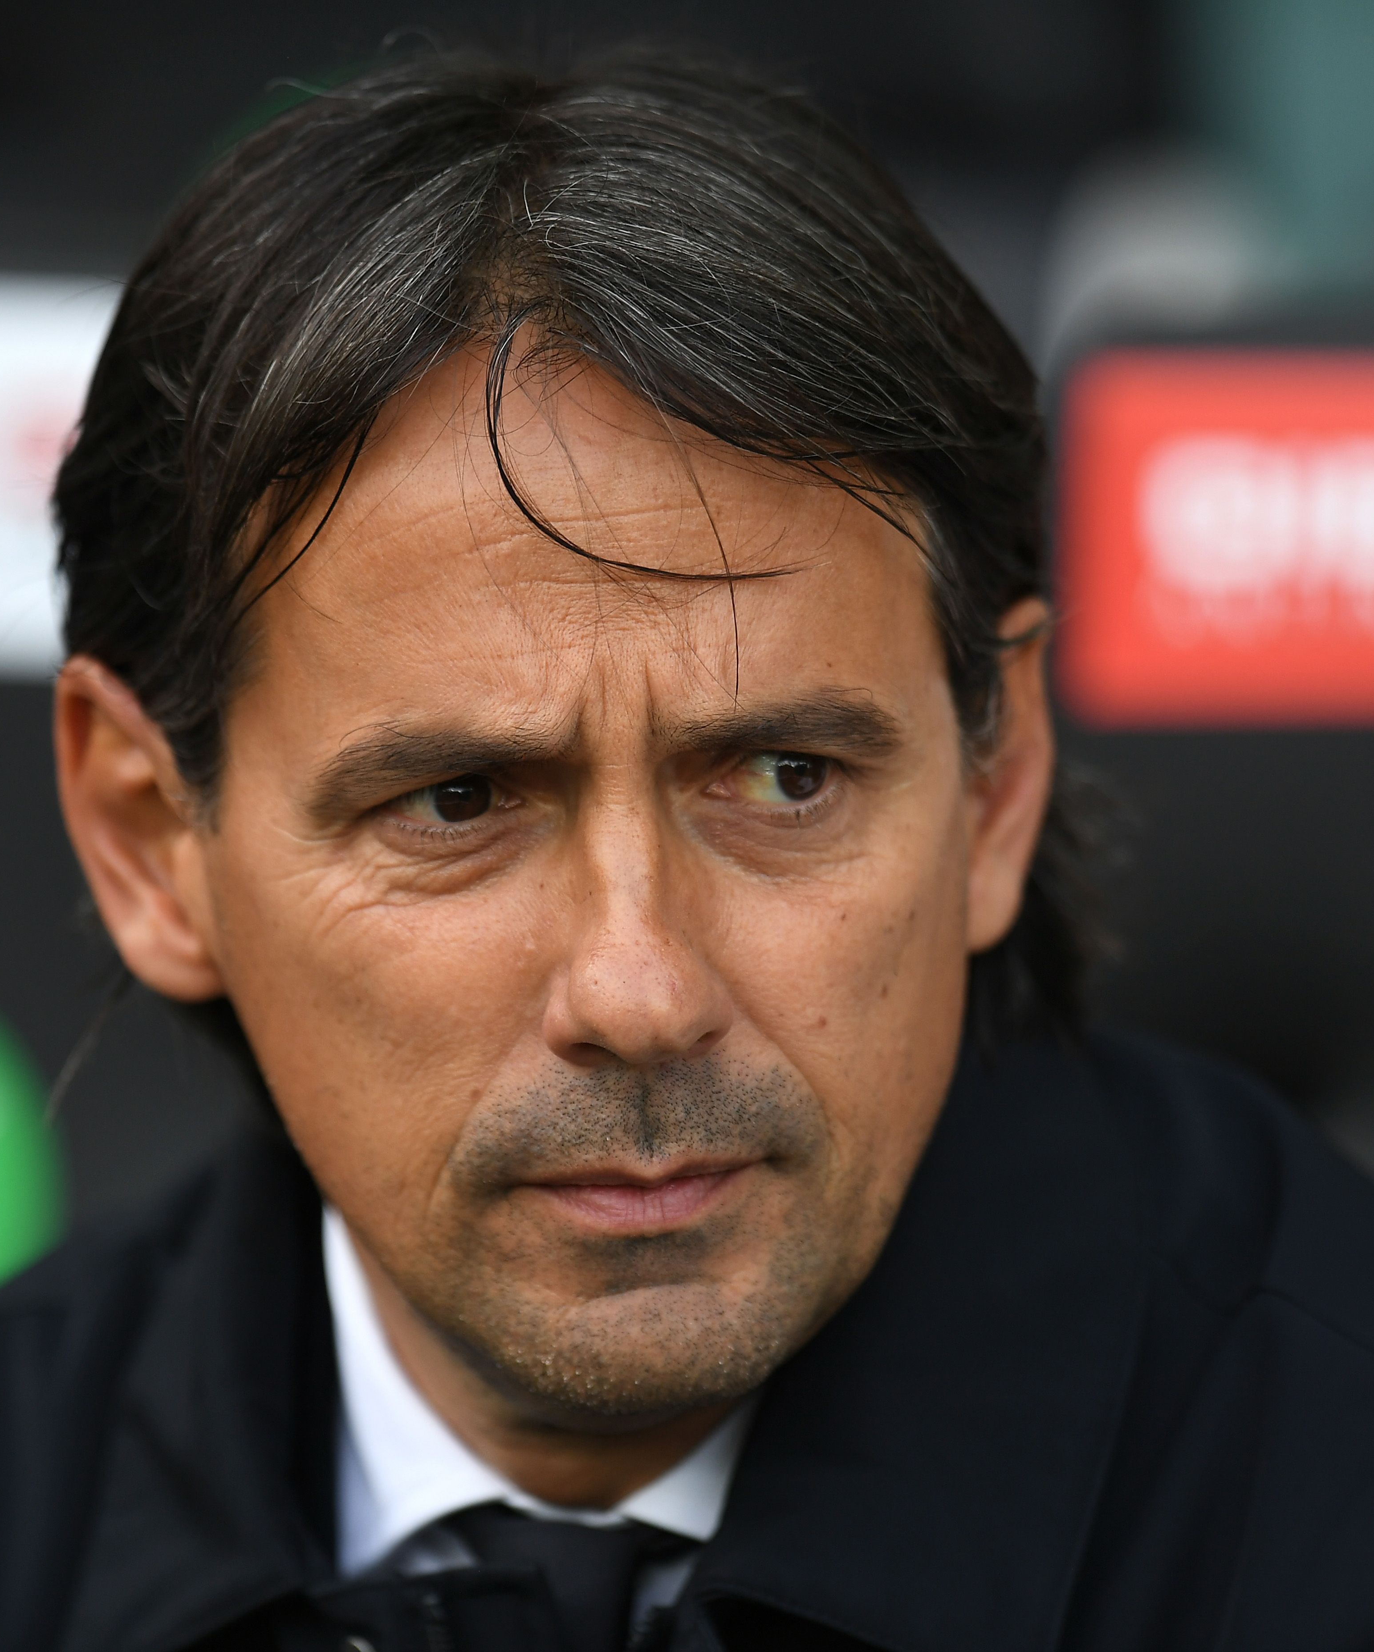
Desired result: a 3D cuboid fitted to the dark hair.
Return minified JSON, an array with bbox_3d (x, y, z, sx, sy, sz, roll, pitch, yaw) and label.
[{"bbox_3d":[-0.024,-0.050,5.150,0.188,0.200,0.215,-4,7,-8],"label":"dark hair"}]

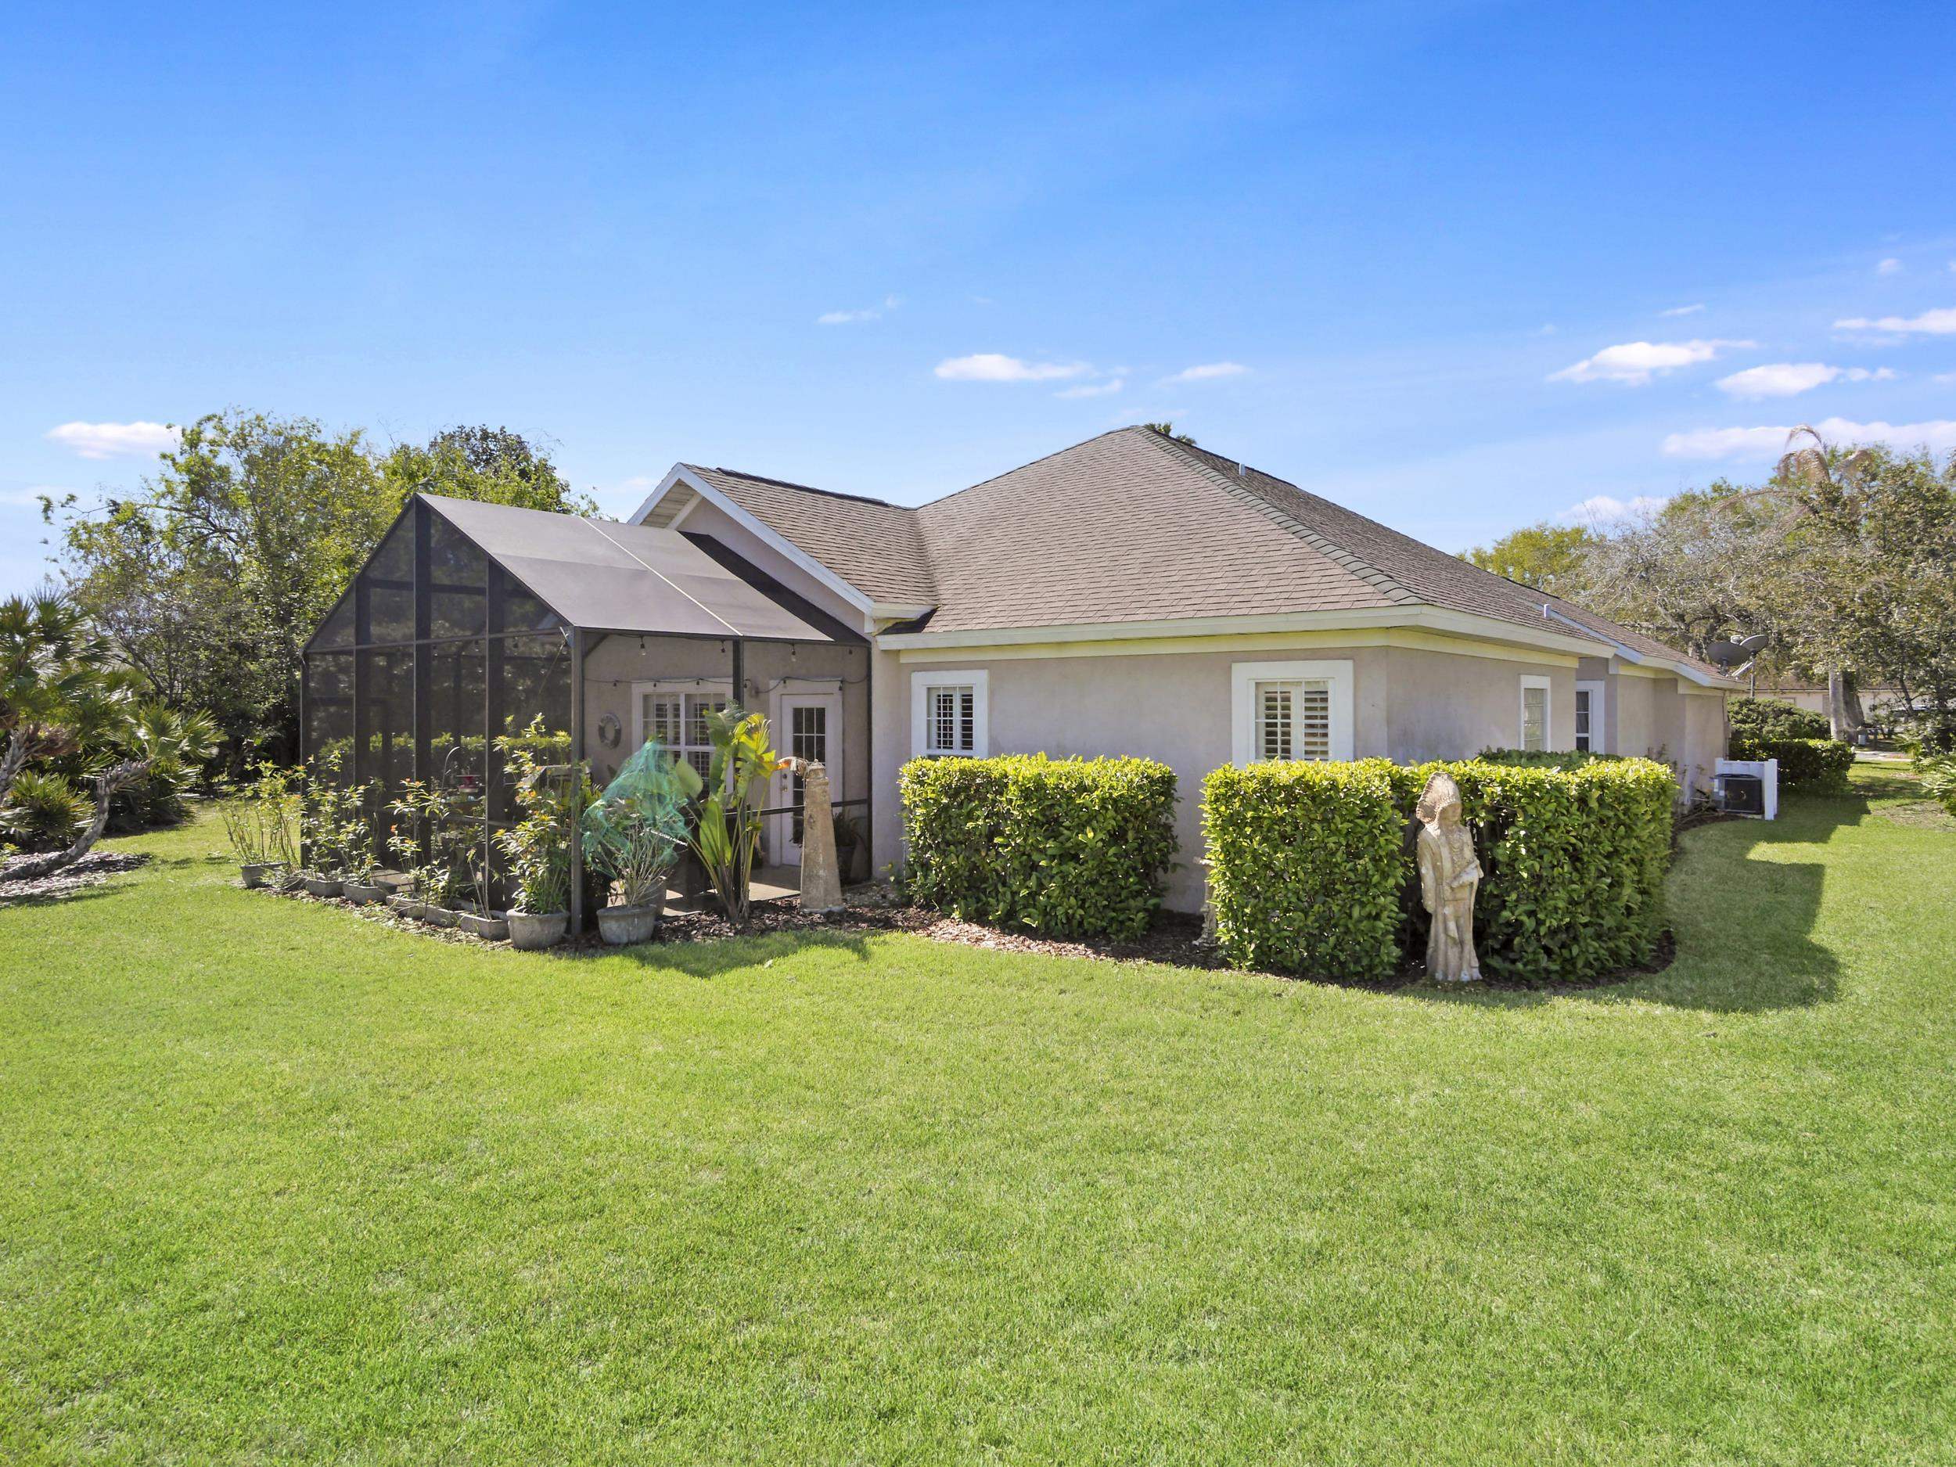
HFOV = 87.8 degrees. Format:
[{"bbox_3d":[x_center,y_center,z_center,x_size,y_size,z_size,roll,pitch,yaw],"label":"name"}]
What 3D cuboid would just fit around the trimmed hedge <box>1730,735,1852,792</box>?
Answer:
[{"bbox_3d":[17.796,0.694,22.584,2.500,1.180,1.700,1,2,37],"label":"trimmed hedge"}]

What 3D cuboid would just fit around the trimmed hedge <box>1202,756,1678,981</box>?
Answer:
[{"bbox_3d":[3.645,0.979,8.329,3.450,1.550,1.750,0,2,13],"label":"trimmed hedge"}]

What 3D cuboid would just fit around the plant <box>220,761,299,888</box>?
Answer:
[{"bbox_3d":[-8.204,1.036,11.631,0.760,1.400,0.740,-1,2,-35],"label":"plant"}]

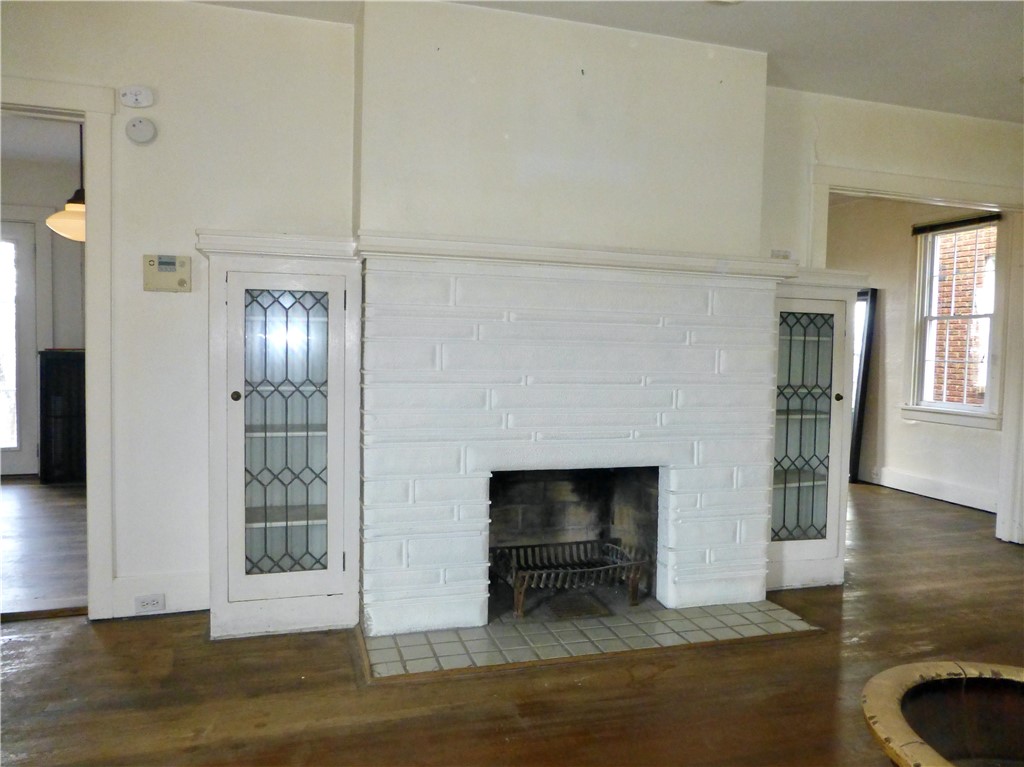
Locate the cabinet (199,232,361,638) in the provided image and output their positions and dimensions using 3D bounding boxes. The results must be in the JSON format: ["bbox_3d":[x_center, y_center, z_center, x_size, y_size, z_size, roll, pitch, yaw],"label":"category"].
[{"bbox_3d":[-0.939,0.205,2.895,0.600,1.552,0.372,0,2,-17],"label":"cabinet"}]

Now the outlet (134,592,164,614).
[{"bbox_3d":[-1.501,0.913,2.950,0.112,0.069,0.009,0,2,-17],"label":"outlet"}]

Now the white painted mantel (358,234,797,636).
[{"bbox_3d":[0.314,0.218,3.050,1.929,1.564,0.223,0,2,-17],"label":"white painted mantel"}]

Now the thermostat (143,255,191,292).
[{"bbox_3d":[-1.412,-0.448,2.918,0.176,0.145,0.036,0,2,-17],"label":"thermostat"}]

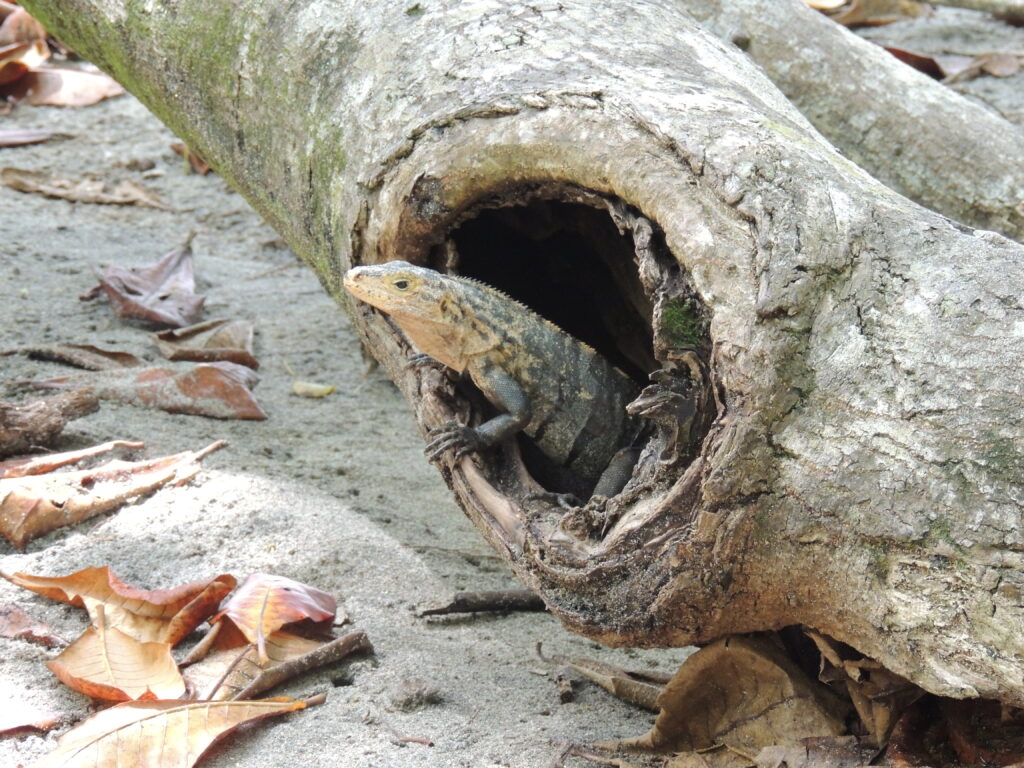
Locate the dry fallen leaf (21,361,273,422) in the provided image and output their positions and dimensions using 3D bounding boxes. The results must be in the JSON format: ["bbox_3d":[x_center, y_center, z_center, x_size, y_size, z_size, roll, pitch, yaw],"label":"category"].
[{"bbox_3d":[-0.269,0.004,4.345,0.166,0.020,0.066,3,20,9],"label":"dry fallen leaf"}]

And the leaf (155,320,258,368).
[{"bbox_3d":[-0.230,-0.031,4.441,0.072,0.019,0.053,3,20,8],"label":"leaf"}]

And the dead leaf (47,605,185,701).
[{"bbox_3d":[-0.258,0.177,3.857,0.084,0.029,0.104,0,20,0],"label":"dead leaf"}]

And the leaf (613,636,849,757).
[{"bbox_3d":[0.138,0.199,3.765,0.147,0.051,0.077,0,20,0],"label":"leaf"}]

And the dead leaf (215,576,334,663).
[{"bbox_3d":[-0.155,0.155,3.918,0.076,0.029,0.088,0,20,0],"label":"dead leaf"}]

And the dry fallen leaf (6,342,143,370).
[{"bbox_3d":[-0.327,-0.021,4.425,0.100,0.012,0.039,5,21,14],"label":"dry fallen leaf"}]

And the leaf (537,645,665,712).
[{"bbox_3d":[0.064,0.194,3.825,0.098,0.019,0.037,17,26,39],"label":"leaf"}]

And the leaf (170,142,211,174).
[{"bbox_3d":[-0.260,-0.186,4.872,0.047,0.018,0.030,16,25,37],"label":"leaf"}]

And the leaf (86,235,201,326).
[{"bbox_3d":[-0.284,-0.080,4.555,0.074,0.034,0.103,-5,21,-14],"label":"leaf"}]

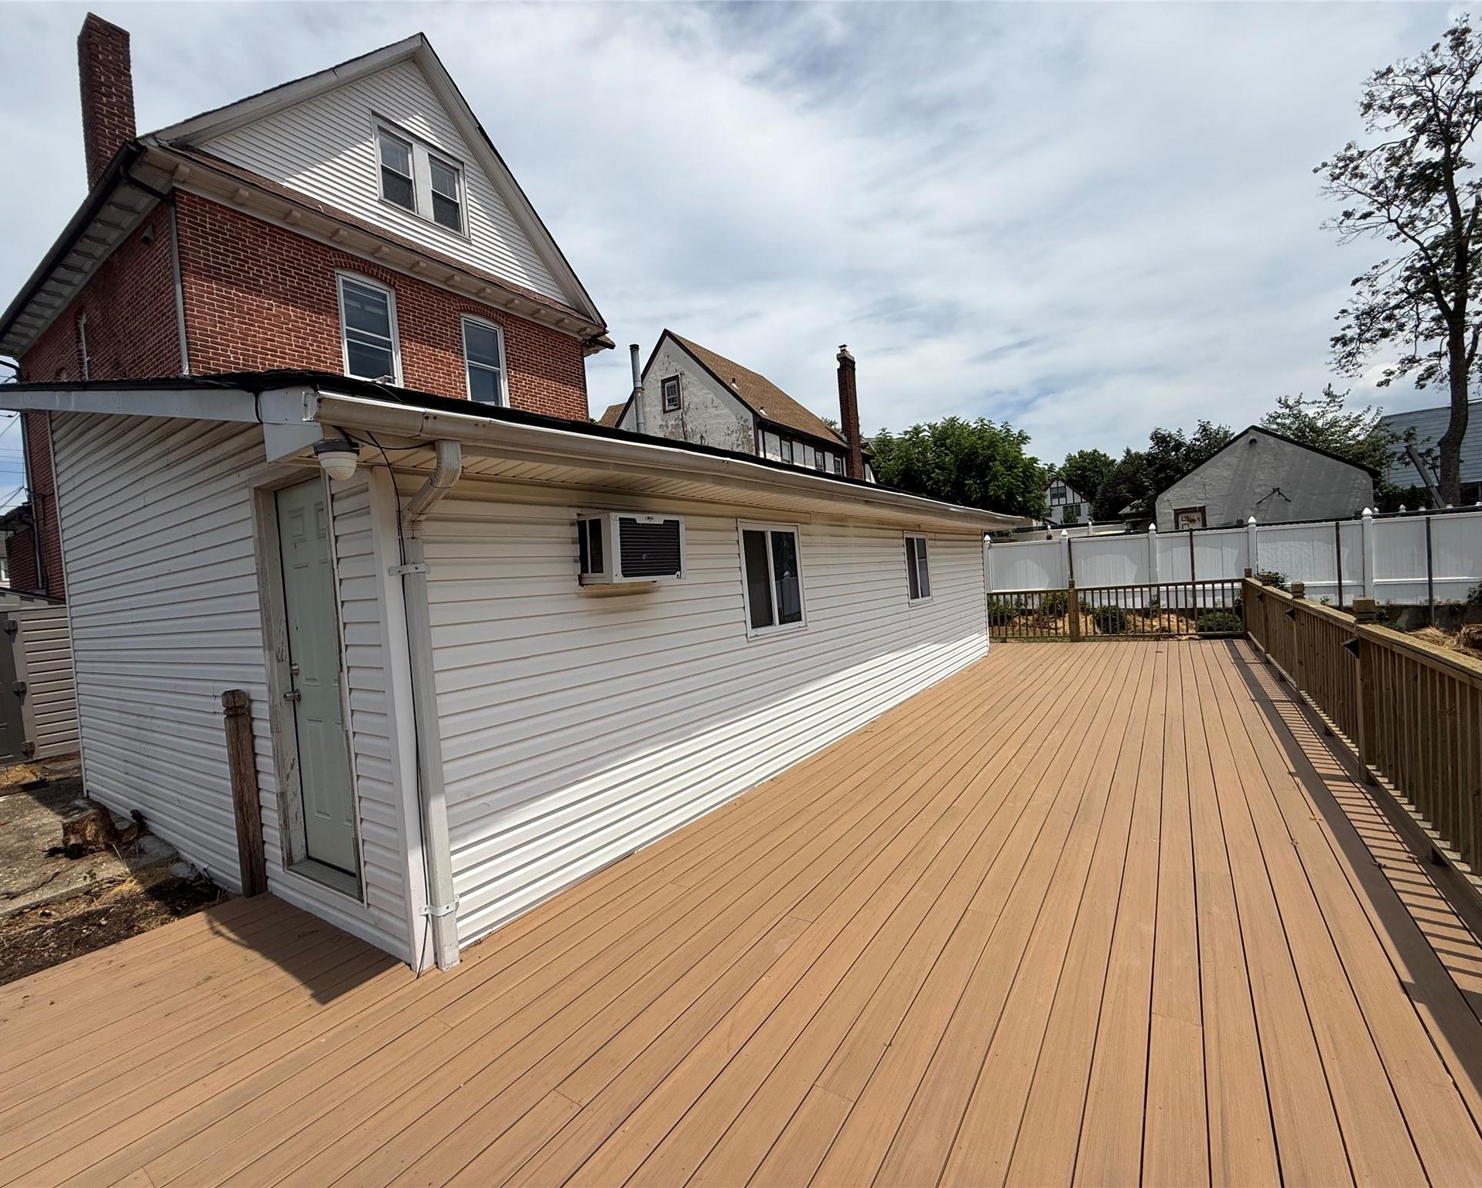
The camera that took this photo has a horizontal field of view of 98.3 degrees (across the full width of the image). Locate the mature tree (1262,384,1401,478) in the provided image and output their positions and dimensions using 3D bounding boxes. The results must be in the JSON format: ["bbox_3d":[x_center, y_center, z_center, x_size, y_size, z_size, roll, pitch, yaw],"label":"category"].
[{"bbox_3d":[20.667,-3.843,22.058,5.200,6.570,5.200,-4,1,34],"label":"mature tree"}]

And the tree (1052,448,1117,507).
[{"bbox_3d":[35.315,-8.617,65.111,7.600,12.561,7.600,-4,1,34],"label":"tree"}]

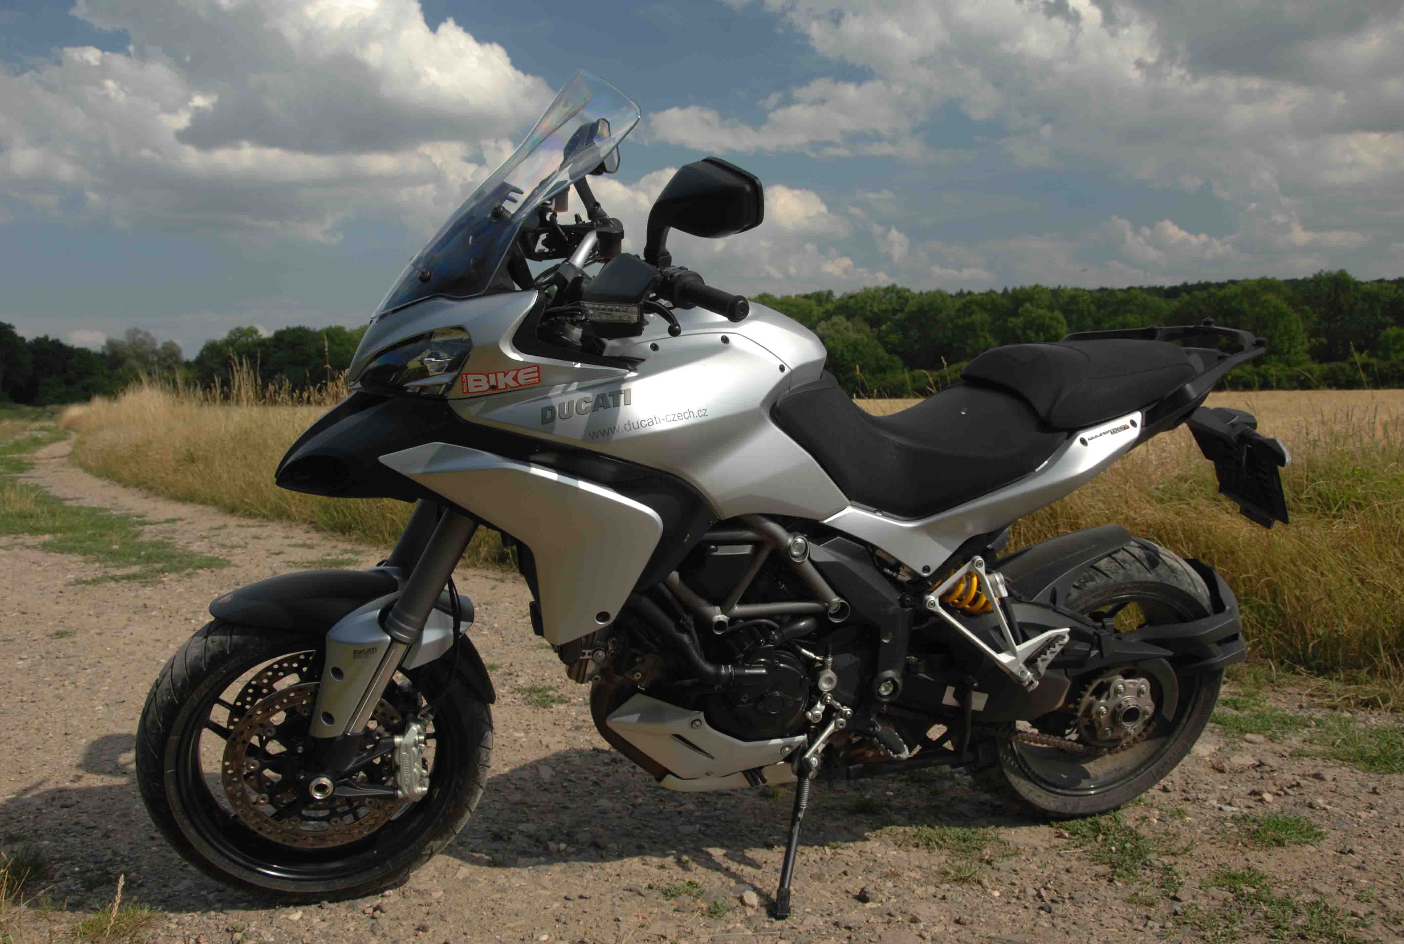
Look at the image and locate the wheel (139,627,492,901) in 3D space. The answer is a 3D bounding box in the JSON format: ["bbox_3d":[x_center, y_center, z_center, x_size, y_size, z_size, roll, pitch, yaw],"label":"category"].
[{"bbox_3d":[-0.657,0.480,2.258,0.600,0.600,0.130,0,18,-14],"label":"wheel"}]

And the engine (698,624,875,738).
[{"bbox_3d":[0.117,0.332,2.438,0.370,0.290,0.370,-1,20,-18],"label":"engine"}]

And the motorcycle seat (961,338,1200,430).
[{"bbox_3d":[0.689,-0.181,2.456,0.440,0.125,0.290,-6,22,-16],"label":"motorcycle seat"}]

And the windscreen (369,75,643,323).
[{"bbox_3d":[-0.327,-0.414,2.030,0.125,0.490,0.370,41,3,-27],"label":"windscreen"}]

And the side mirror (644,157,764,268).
[{"bbox_3d":[-0.001,-0.340,1.723,0.115,0.150,0.200,2,20,-11],"label":"side mirror"}]

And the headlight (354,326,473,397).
[{"bbox_3d":[-0.435,-0.166,1.953,0.175,0.110,0.155,-1,20,-18],"label":"headlight"}]

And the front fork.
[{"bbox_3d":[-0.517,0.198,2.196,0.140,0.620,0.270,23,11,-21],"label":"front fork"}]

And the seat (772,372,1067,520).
[{"bbox_3d":[0.347,-0.074,2.383,0.540,0.220,0.330,-1,20,-18],"label":"seat"}]

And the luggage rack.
[{"bbox_3d":[0.913,-0.194,2.526,0.350,0.140,0.310,-6,22,-16],"label":"luggage rack"}]

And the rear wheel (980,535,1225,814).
[{"bbox_3d":[0.798,0.430,2.732,0.640,0.640,0.190,-1,20,-18],"label":"rear wheel"}]

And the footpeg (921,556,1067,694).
[{"bbox_3d":[0.525,0.271,2.327,0.240,0.220,0.110,-1,20,-18],"label":"footpeg"}]

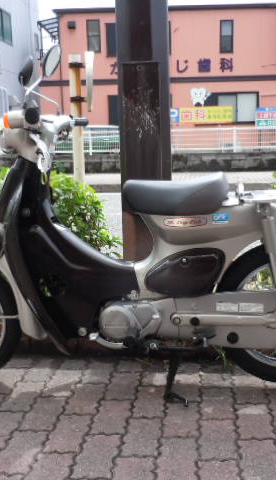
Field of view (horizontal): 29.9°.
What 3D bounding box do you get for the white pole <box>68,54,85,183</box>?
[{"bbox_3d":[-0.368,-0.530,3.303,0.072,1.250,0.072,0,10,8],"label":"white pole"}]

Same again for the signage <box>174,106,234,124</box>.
[{"bbox_3d":[1.864,-3.664,15.200,1.900,0.490,0.060,0,10,8],"label":"signage"}]

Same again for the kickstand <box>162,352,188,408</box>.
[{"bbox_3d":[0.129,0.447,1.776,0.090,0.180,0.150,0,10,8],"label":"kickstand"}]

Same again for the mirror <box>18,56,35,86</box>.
[{"bbox_3d":[-0.426,-0.643,1.976,0.037,0.115,0.115,20,2,-21],"label":"mirror"}]

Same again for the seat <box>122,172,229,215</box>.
[{"bbox_3d":[0.124,-0.156,1.731,0.360,0.130,0.240,0,10,8],"label":"seat"}]

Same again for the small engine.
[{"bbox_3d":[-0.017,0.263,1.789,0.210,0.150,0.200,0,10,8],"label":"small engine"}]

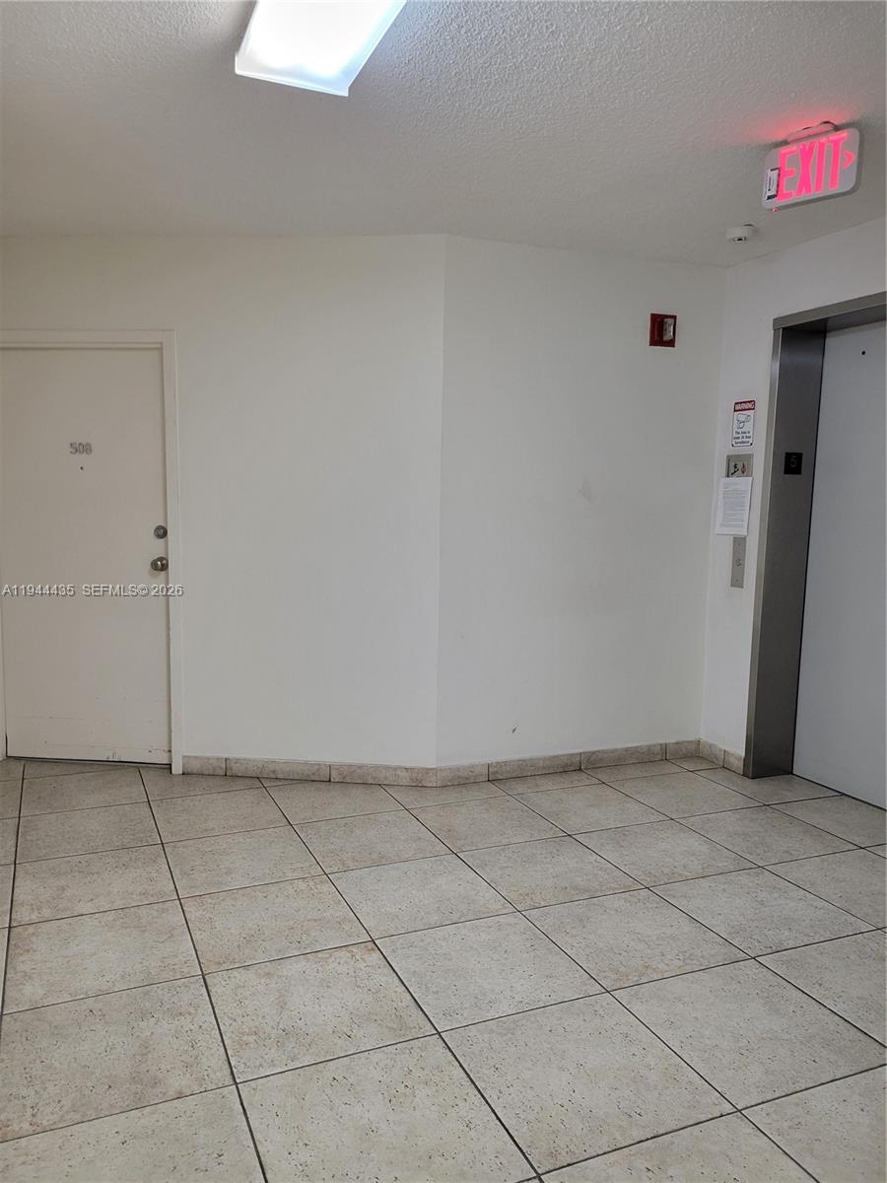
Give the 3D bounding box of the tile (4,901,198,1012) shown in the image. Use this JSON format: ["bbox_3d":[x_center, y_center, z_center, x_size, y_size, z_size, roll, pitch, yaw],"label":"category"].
[{"bbox_3d":[-1.007,1.057,2.614,0.502,0.010,0.502,-2,7,-24],"label":"tile"}]

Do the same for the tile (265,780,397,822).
[{"bbox_3d":[-0.490,0.927,3.954,0.504,0.010,0.504,-2,7,-24],"label":"tile"}]

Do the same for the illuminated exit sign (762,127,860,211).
[{"bbox_3d":[1.146,-1.311,2.749,0.050,0.202,0.290,-5,9,-44],"label":"illuminated exit sign"}]

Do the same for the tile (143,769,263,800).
[{"bbox_3d":[-1.151,0.883,4.195,0.502,0.010,0.502,-2,7,-24],"label":"tile"}]

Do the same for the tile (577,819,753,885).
[{"bbox_3d":[0.832,0.994,3.390,0.495,0.010,0.495,-2,7,-24],"label":"tile"}]

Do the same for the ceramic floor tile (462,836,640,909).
[{"bbox_3d":[0.382,1.021,3.236,0.504,0.010,0.504,-2,7,-24],"label":"ceramic floor tile"}]

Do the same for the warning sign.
[{"bbox_3d":[1.449,-0.807,4.289,0.005,0.216,0.142,-2,7,-23],"label":"warning sign"}]

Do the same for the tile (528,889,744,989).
[{"bbox_3d":[0.578,1.060,2.735,0.495,0.010,0.495,-2,7,-24],"label":"tile"}]

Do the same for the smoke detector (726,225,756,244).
[{"bbox_3d":[1.252,-1.503,3.748,0.120,0.048,0.120,1,6,0],"label":"smoke detector"}]

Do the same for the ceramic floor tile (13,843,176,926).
[{"bbox_3d":[-1.209,1.004,3.074,0.502,0.010,0.502,-2,7,-24],"label":"ceramic floor tile"}]

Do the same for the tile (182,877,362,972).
[{"bbox_3d":[-0.546,1.048,2.828,0.504,0.010,0.504,-2,7,-24],"label":"tile"}]

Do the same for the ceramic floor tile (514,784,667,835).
[{"bbox_3d":[0.625,0.940,3.852,0.495,0.010,0.495,-2,7,-24],"label":"ceramic floor tile"}]

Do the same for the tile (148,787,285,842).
[{"bbox_3d":[-0.949,0.937,3.736,0.502,0.010,0.502,-2,7,-24],"label":"tile"}]

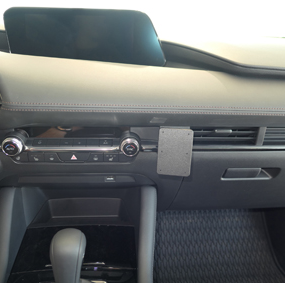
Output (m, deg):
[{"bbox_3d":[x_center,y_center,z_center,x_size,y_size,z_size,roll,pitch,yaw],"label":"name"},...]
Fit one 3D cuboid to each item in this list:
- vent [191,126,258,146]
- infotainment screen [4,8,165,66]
[{"bbox_3d":[0.128,-0.012,0.464,0.116,0.036,0.030,0,28,0],"label":"vent"},{"bbox_3d":[-0.107,-0.197,0.541,0.306,0.103,0.025,3,20,5],"label":"infotainment screen"}]

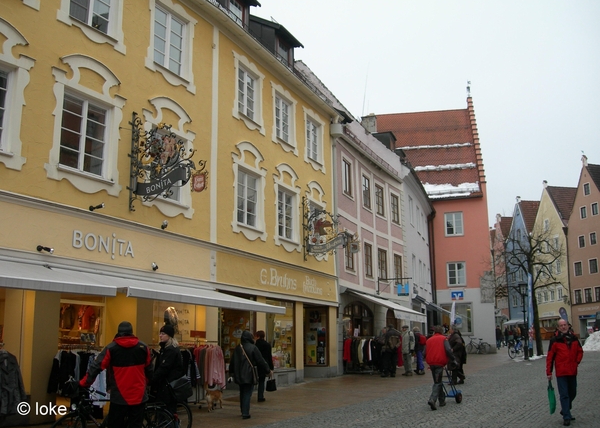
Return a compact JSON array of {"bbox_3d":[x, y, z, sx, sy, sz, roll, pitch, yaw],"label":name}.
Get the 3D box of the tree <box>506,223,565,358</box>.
[{"bbox_3d":[12.497,3.899,34.954,3.300,7.050,3.300,-5,-13,19],"label":"tree"}]

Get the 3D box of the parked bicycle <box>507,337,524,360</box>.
[{"bbox_3d":[10.261,6.372,31.436,1.700,1.070,0.580,10,-17,-41],"label":"parked bicycle"}]

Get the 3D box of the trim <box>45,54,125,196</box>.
[{"bbox_3d":[-4.726,-1.980,14.429,0.180,3.100,2.230,-7,-14,27],"label":"trim"}]

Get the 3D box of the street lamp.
[{"bbox_3d":[10.659,5.084,31.416,0.480,3.620,0.480,-5,-13,18],"label":"street lamp"}]

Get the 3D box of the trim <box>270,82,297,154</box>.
[{"bbox_3d":[-0.467,-3.092,21.414,0.180,2.040,1.820,-6,-13,25],"label":"trim"}]

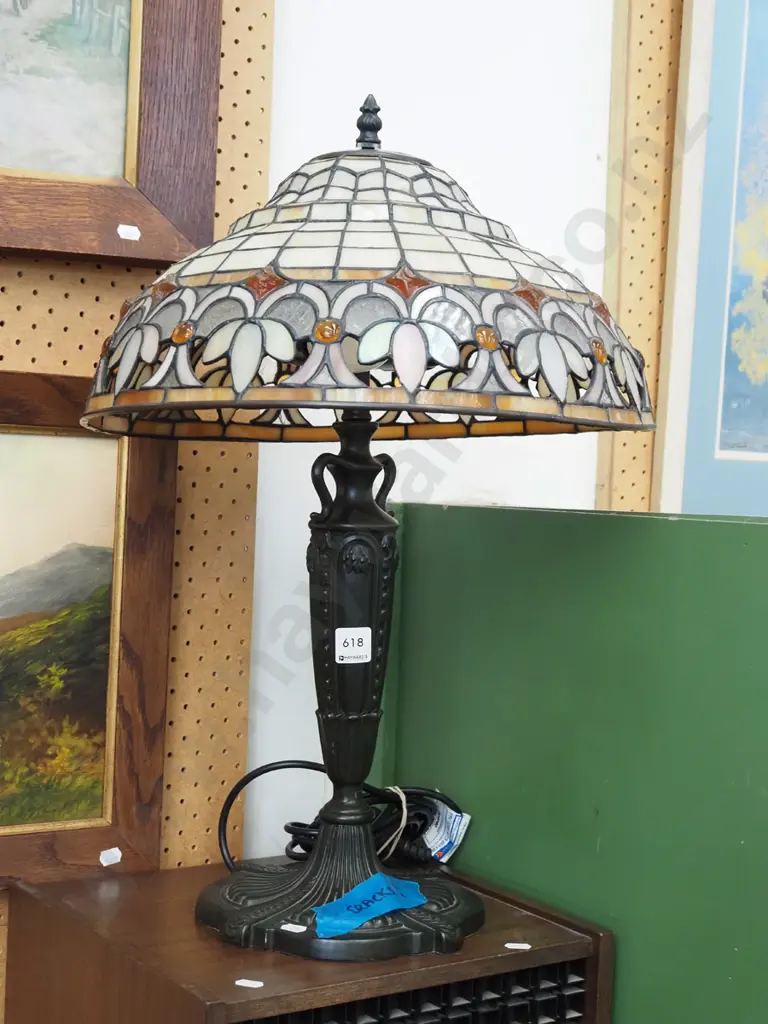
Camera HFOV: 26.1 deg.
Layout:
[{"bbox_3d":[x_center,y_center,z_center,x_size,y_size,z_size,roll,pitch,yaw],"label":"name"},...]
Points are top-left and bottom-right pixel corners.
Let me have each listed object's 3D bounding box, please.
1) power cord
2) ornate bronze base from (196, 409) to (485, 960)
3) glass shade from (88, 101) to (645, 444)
[{"bbox_3d":[-0.034,0.245,1.335,0.199,0.101,0.121,2,1,-1],"label":"power cord"},{"bbox_3d":[-0.026,0.108,1.198,0.207,0.378,0.207,2,1,-1],"label":"ornate bronze base"},{"bbox_3d":[-0.011,-0.181,1.197,0.411,0.239,0.411,2,1,-1],"label":"glass shade"}]

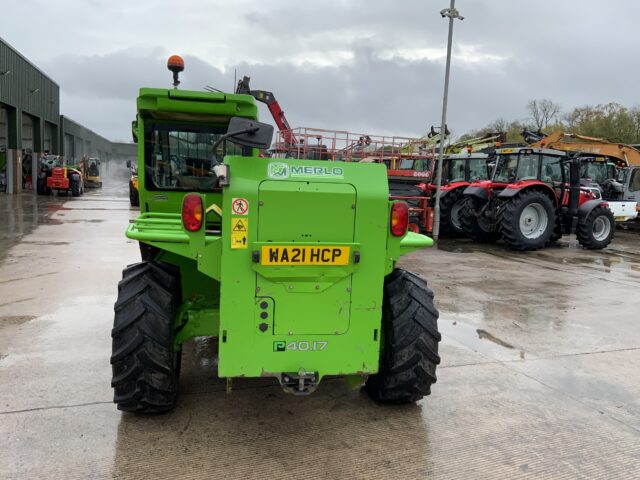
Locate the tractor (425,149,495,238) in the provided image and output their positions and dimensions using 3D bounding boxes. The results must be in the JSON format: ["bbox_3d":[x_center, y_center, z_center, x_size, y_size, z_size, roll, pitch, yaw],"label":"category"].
[{"bbox_3d":[5.710,-1.617,19.117,4.550,2.880,2.300,0,7,-19],"label":"tractor"}]

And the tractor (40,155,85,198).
[{"bbox_3d":[-15.657,-3.937,32.476,2.250,2.320,4.900,0,7,-20],"label":"tractor"}]

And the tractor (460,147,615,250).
[{"bbox_3d":[6.834,-1.267,16.617,4.550,2.880,2.300,0,7,-19],"label":"tractor"}]

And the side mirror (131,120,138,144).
[{"bbox_3d":[-1.958,-1.163,5.800,0.170,0.250,0.070,-1,8,-27],"label":"side mirror"}]

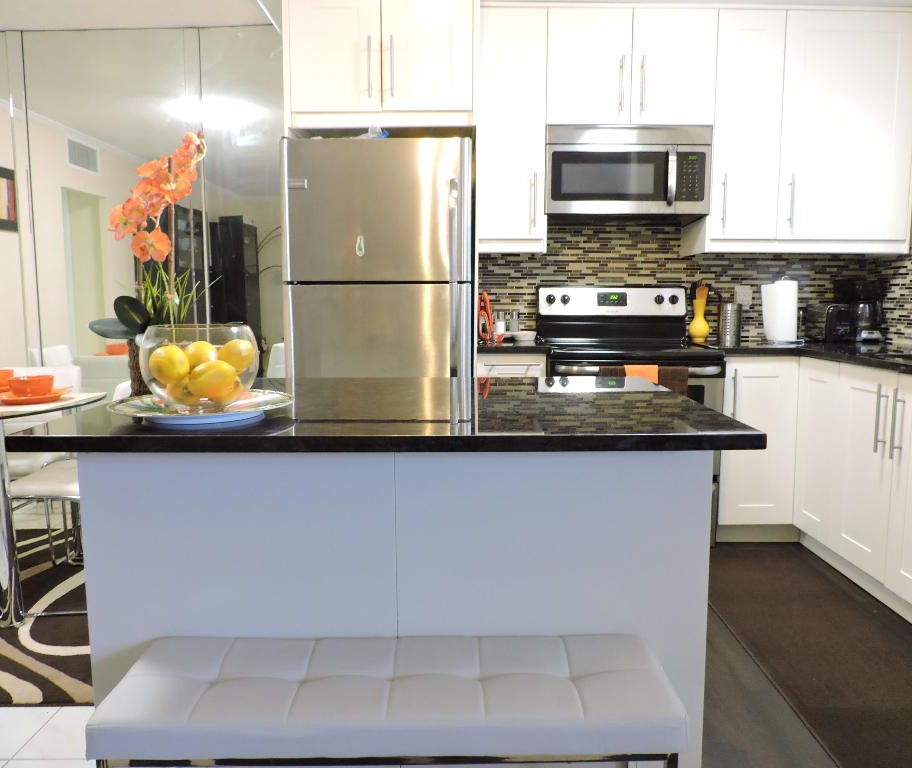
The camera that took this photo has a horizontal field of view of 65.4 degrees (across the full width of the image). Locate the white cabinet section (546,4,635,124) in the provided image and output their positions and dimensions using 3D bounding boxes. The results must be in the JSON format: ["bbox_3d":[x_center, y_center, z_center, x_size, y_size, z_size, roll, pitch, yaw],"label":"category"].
[{"bbox_3d":[0.602,-1.444,3.372,0.382,0.495,0.360,0,7,0],"label":"white cabinet section"}]

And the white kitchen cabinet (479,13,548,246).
[{"bbox_3d":[0.252,-1.145,3.358,0.300,1.060,0.365,0,7,-1],"label":"white kitchen cabinet"}]

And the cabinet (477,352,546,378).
[{"bbox_3d":[0.236,0.217,3.378,0.297,0.745,0.610,0,7,-1],"label":"cabinet"}]

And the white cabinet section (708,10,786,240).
[{"bbox_3d":[1.327,-1.189,3.406,0.308,1.012,0.360,0,7,0],"label":"white cabinet section"}]

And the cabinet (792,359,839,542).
[{"bbox_3d":[1.773,0.272,2.938,0.584,0.745,0.306,0,7,-1],"label":"cabinet"}]

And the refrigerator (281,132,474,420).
[{"bbox_3d":[-0.315,-0.157,3.281,0.759,1.751,0.765,0,7,0],"label":"refrigerator"}]

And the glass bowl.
[{"bbox_3d":[-0.448,-0.028,1.245,0.206,0.148,0.206,0,7,-1],"label":"glass bowl"}]

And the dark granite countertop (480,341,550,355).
[{"bbox_3d":[0.242,-0.182,3.385,0.297,0.034,0.622,0,7,0],"label":"dark granite countertop"}]

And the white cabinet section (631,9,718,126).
[{"bbox_3d":[0.969,-1.425,3.334,0.382,0.495,0.365,0,7,-1],"label":"white cabinet section"}]

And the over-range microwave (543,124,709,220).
[{"bbox_3d":[0.772,-0.977,3.367,0.753,0.392,0.400,0,7,-1],"label":"over-range microwave"}]

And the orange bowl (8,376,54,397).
[{"bbox_3d":[-1.505,0.008,2.522,0.143,0.064,0.143,0,7,0],"label":"orange bowl"}]

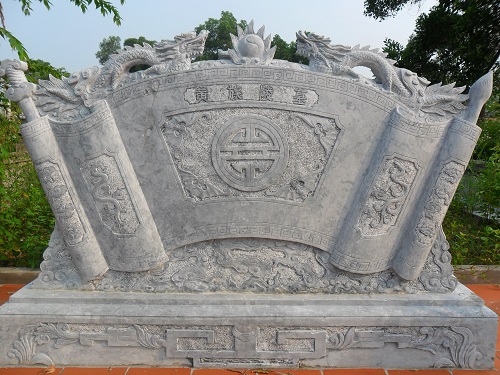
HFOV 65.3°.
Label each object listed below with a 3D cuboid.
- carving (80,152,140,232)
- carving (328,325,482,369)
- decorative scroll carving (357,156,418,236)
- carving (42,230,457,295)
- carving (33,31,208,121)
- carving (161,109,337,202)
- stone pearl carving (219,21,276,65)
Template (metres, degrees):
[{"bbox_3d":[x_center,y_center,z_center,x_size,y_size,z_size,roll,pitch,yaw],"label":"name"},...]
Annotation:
[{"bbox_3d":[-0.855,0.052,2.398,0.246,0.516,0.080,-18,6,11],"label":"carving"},{"bbox_3d":[0.951,0.977,2.399,0.938,0.271,0.050,0,6,0],"label":"carving"},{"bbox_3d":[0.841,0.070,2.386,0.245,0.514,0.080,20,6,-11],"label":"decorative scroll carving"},{"bbox_3d":[-0.028,0.457,2.577,2.714,0.449,0.170,0,6,0],"label":"carving"},{"bbox_3d":[-0.796,-0.690,2.435,1.064,0.524,0.200,0,6,0],"label":"carving"},{"bbox_3d":[0.000,-0.196,2.423,1.103,0.578,0.070,0,6,0],"label":"carving"},{"bbox_3d":[-0.015,-0.884,2.397,0.344,0.249,0.170,0,6,0],"label":"stone pearl carving"}]

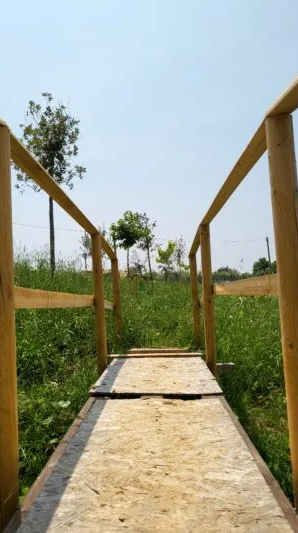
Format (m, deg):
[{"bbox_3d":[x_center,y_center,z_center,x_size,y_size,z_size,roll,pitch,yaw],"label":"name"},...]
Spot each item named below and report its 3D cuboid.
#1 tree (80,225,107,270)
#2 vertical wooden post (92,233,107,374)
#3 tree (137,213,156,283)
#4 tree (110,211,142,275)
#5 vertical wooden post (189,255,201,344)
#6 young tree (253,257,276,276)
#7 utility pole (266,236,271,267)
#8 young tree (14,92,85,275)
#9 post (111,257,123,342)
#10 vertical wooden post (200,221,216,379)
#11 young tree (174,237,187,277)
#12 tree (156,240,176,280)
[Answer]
[{"bbox_3d":[-3.465,-1.124,25.000,1.700,2.950,1.700,-2,-3,0],"label":"tree"},{"bbox_3d":[-0.396,0.310,3.220,0.077,1.140,0.077,-2,-3,0],"label":"vertical wooden post"},{"bbox_3d":[-0.070,-0.612,14.000,0.800,2.552,0.750,-3,-3,1],"label":"tree"},{"bbox_3d":[-0.890,-0.871,15.500,1.200,2.594,1.150,-3,-3,1],"label":"tree"},{"bbox_3d":[0.508,0.372,4.350,0.075,1.016,0.075,-3,-3,1],"label":"vertical wooden post"},{"bbox_3d":[13.966,-0.060,48.000,2.700,2.400,2.600,-2,-3,0],"label":"young tree"},{"bbox_3d":[16.456,-1.786,55.000,0.240,4.800,0.240,-5,-3,0],"label":"utility pole"},{"bbox_3d":[-1.978,-1.608,8.000,1.400,3.736,1.350,-3,-3,1],"label":"young tree"},{"bbox_3d":[-0.346,0.385,4.400,0.075,0.967,0.075,-3,-3,1],"label":"post"},{"bbox_3d":[0.460,0.274,3.130,0.077,1.170,0.077,-2,-3,0],"label":"vertical wooden post"},{"bbox_3d":[1.731,-0.440,22.000,0.850,2.418,0.850,-3,-3,1],"label":"young tree"},{"bbox_3d":[0.701,-0.212,17.000,0.870,1.750,0.870,-2,-3,0],"label":"tree"}]

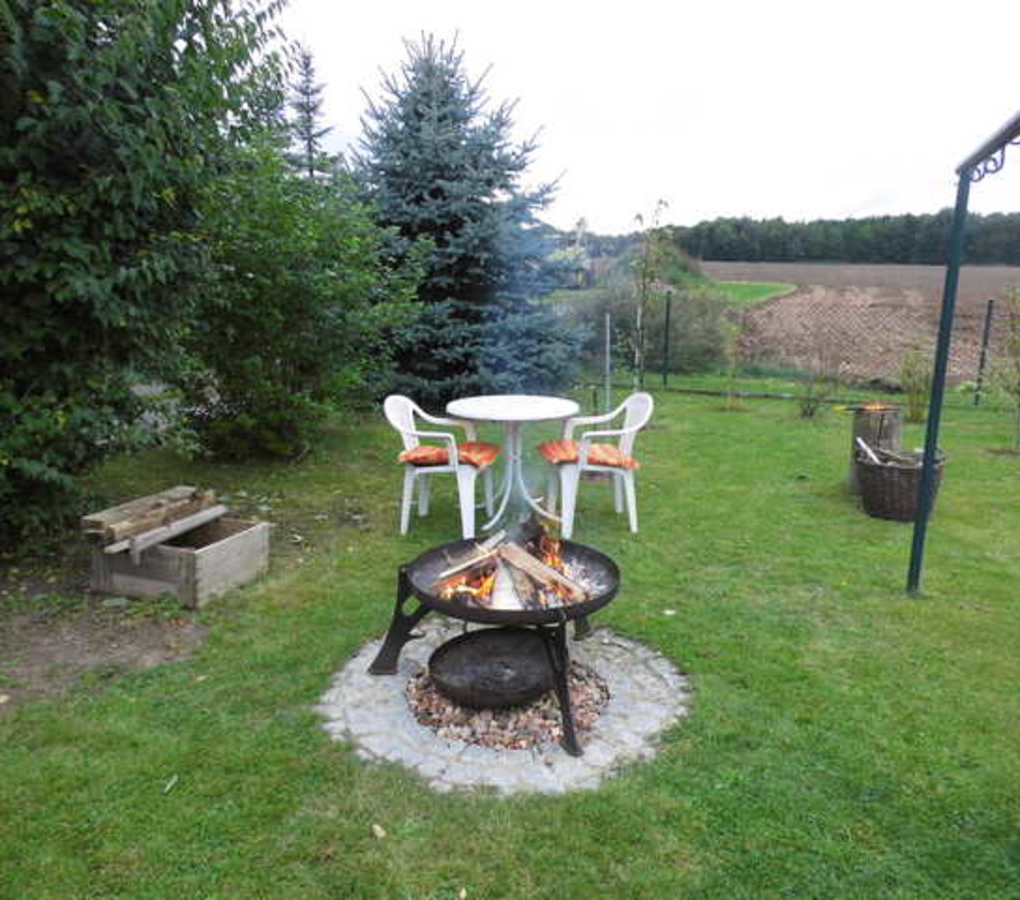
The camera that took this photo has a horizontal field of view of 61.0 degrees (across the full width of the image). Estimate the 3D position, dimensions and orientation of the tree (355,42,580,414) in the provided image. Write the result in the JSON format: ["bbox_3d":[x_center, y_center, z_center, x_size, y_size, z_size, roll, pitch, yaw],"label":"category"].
[{"bbox_3d":[-0.585,-2.447,9.496,2.850,3.860,2.850,0,12,0],"label":"tree"}]

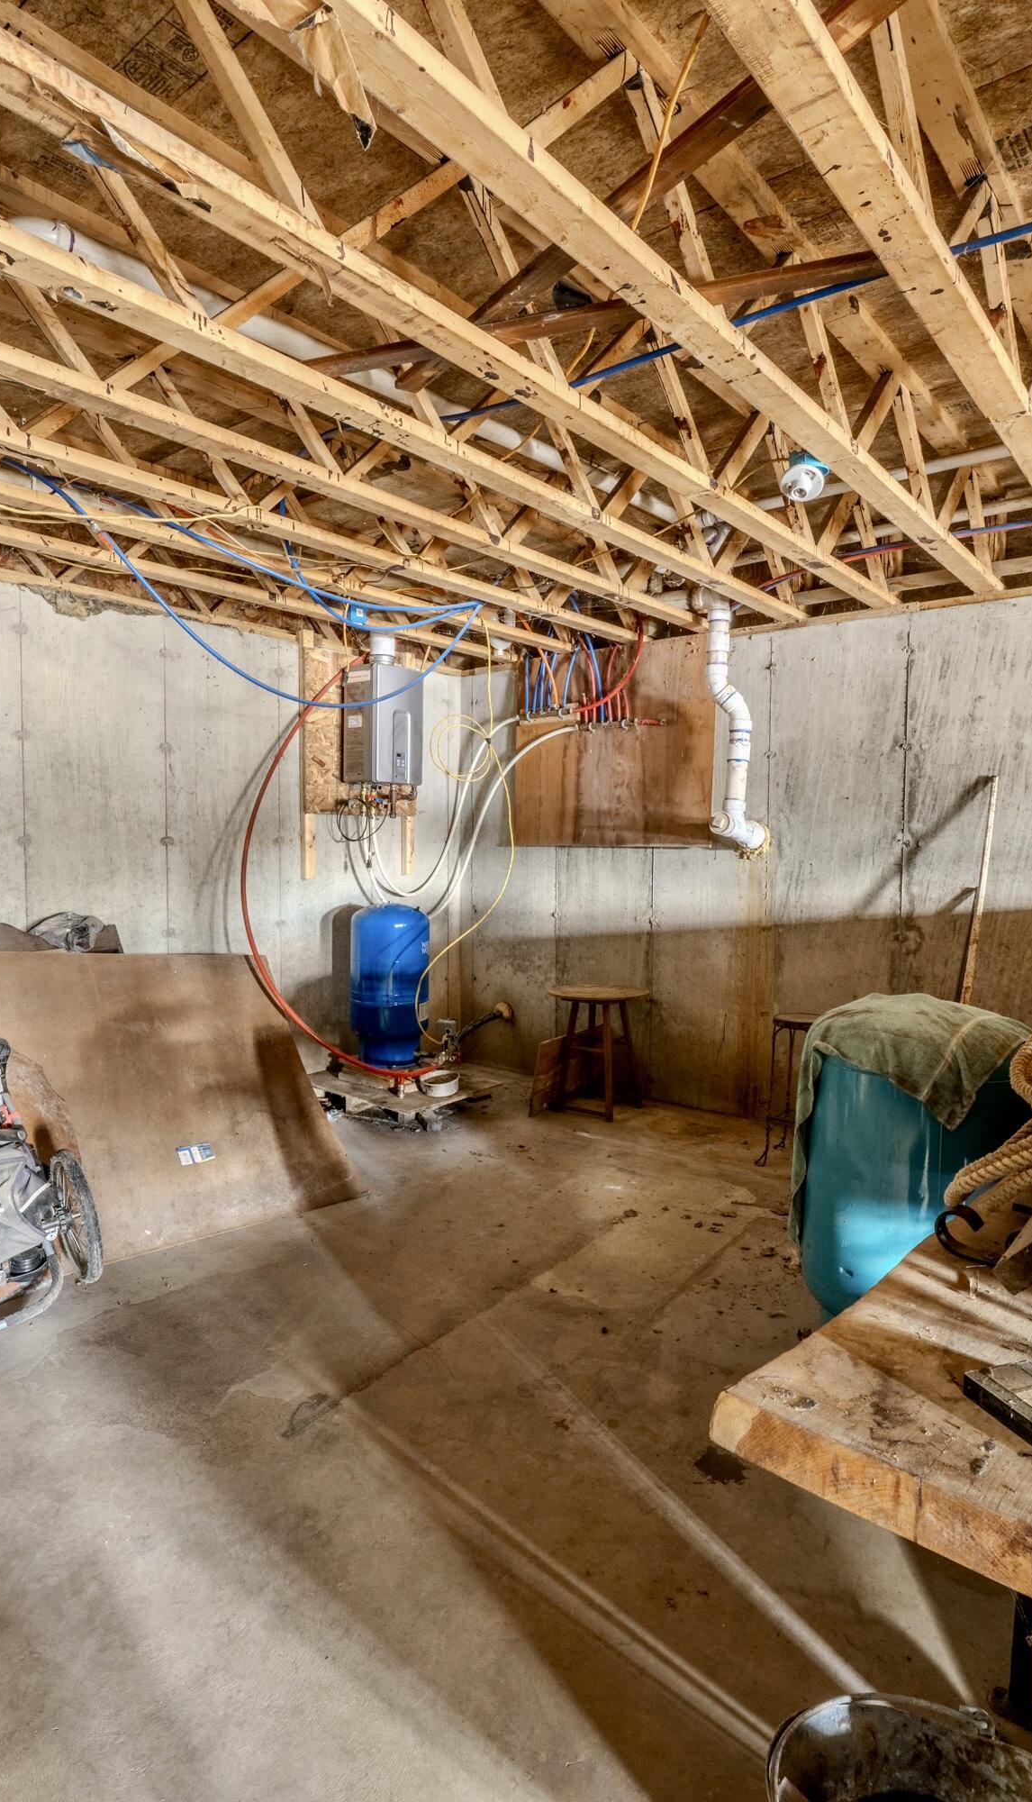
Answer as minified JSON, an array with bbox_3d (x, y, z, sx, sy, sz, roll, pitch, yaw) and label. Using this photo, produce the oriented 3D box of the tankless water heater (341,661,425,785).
[{"bbox_3d":[-0.675,-0.903,4.643,0.260,0.595,0.355,4,5,42],"label":"tankless water heater"}]

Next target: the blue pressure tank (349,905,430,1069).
[{"bbox_3d":[-0.625,0.433,4.500,0.388,0.820,0.388,0,4,-8],"label":"blue pressure tank"}]

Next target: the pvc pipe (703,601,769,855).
[{"bbox_3d":[1.023,-0.801,4.165,0.220,1.160,0.300,3,4,35],"label":"pvc pipe"}]

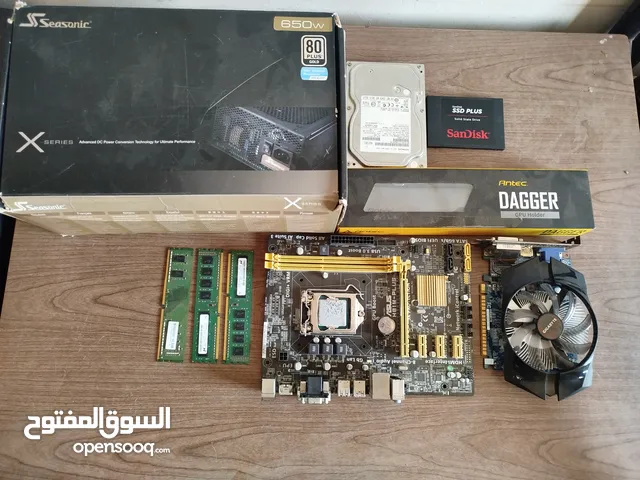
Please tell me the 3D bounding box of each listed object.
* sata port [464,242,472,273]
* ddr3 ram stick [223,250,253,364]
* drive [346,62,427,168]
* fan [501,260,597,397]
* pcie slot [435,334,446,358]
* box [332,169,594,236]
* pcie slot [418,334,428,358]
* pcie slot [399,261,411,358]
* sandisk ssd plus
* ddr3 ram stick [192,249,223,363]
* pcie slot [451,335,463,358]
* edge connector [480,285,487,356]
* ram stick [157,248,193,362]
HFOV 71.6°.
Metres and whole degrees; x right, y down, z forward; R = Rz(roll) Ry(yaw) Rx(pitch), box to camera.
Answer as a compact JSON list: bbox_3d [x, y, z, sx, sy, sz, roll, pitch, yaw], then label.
[{"bbox_3d":[0.176,0.022,0.532,0.008,0.009,0.035,1,79,-1],"label":"sata port"},{"bbox_3d":[-0.096,0.078,0.527,0.030,0.003,0.133,1,78,-1],"label":"ddr3 ram stick"},{"bbox_3d":[0.080,-0.152,0.564,0.102,0.025,0.147,1,79,-1],"label":"drive"},{"bbox_3d":[0.252,0.095,0.512,0.113,0.040,0.166,3,79,-1],"label":"fan"},{"bbox_3d":[0.138,0.123,0.511,0.008,0.011,0.025,1,79,-1],"label":"pcie slot"},{"bbox_3d":[0.172,-0.047,0.542,0.301,0.035,0.072,0,79,-1],"label":"box"},{"bbox_3d":[0.117,0.122,0.510,0.008,0.011,0.025,1,79,-1],"label":"pcie slot"},{"bbox_3d":[0.099,0.079,0.520,0.009,0.012,0.113,3,78,-1],"label":"pcie slot"},{"bbox_3d":[0.189,-0.151,0.578,0.100,0.007,0.070,2,78,-1],"label":"sandisk ssd plus"},{"bbox_3d":[-0.133,0.076,0.527,0.030,0.003,0.133,1,78,-1],"label":"ddr3 ram stick"},{"bbox_3d":[0.158,0.123,0.511,0.008,0.011,0.025,1,79,-1],"label":"pcie slot"},{"bbox_3d":[0.193,0.094,0.525,0.006,0.002,0.085,4,78,0],"label":"edge connector"},{"bbox_3d":[-0.171,0.076,0.526,0.030,0.003,0.133,2,78,-1],"label":"ram stick"}]

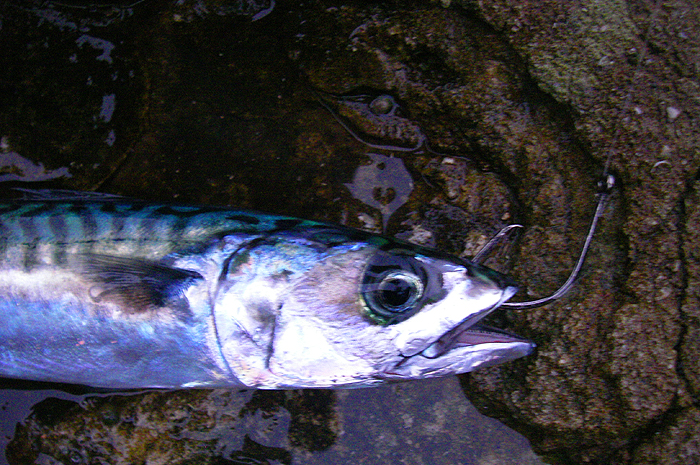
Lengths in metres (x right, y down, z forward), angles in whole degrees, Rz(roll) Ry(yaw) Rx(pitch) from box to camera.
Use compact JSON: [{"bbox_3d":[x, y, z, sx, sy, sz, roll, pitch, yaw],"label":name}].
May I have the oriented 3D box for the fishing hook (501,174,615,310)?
[{"bbox_3d":[0.053,0.002,0.220,0.030,0.007,0.052,30,90,12],"label":"fishing hook"}]

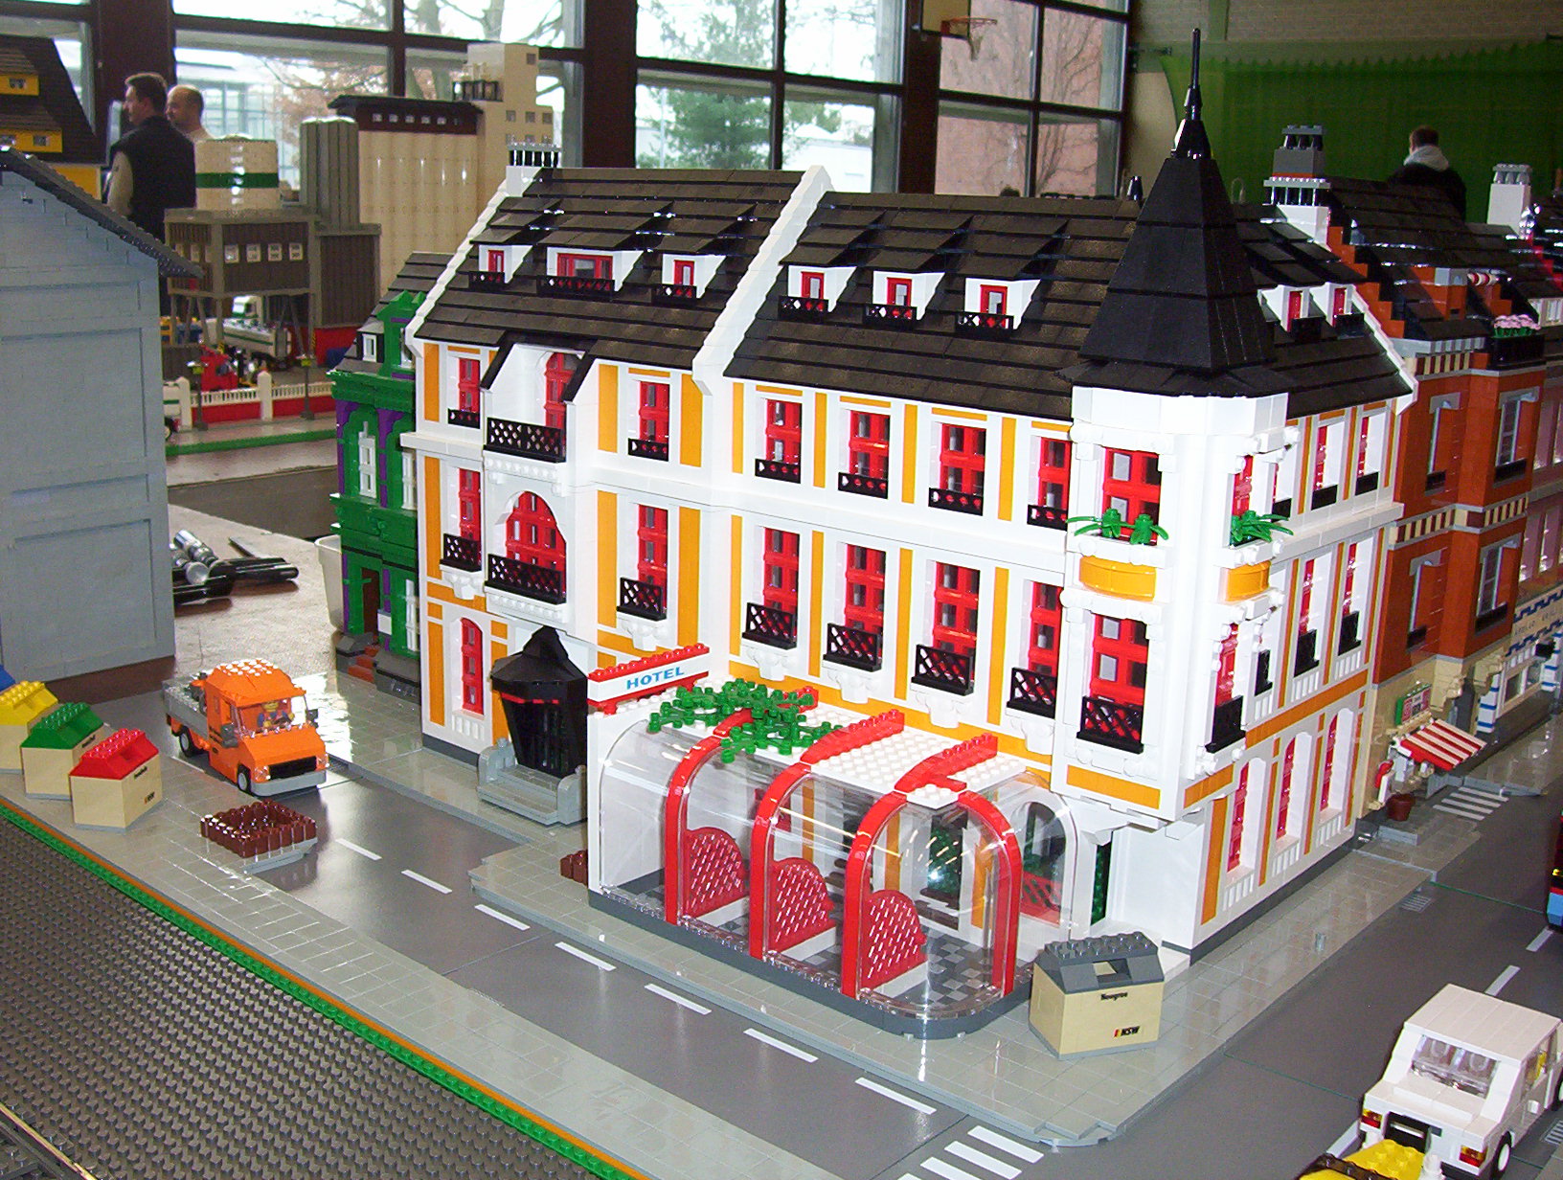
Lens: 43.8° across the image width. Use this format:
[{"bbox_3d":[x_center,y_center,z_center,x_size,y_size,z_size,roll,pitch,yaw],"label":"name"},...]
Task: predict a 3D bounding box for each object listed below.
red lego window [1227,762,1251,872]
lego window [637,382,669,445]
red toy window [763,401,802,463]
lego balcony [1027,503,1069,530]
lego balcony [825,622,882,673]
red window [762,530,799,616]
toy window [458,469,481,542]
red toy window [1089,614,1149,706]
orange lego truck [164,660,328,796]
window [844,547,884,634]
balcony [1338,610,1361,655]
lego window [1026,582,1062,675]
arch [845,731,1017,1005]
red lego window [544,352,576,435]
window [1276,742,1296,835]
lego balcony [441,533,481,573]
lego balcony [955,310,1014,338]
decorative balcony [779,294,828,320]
[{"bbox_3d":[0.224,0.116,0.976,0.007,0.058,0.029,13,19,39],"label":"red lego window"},{"bbox_3d":[-0.063,-0.092,1.058,0.032,0.037,0.008,12,17,39],"label":"lego window"},{"bbox_3d":[0.006,-0.080,0.995,0.029,0.039,0.007,13,19,40],"label":"red toy window"},{"bbox_3d":[0.128,-0.033,0.894,0.032,0.010,0.008,13,18,39],"label":"lego balcony"},{"bbox_3d":[0.036,0.029,0.978,0.032,0.019,0.008,13,18,39],"label":"lego balcony"},{"bbox_3d":[0.005,-0.002,1.021,0.032,0.057,0.008,13,18,39],"label":"red window"},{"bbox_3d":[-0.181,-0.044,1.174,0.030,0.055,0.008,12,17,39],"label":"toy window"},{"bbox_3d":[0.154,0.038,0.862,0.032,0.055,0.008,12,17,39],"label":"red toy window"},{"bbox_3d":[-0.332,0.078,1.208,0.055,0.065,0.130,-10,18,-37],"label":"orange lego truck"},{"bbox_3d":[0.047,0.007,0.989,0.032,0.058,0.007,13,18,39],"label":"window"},{"bbox_3d":[0.303,0.023,1.040,0.008,0.019,0.031,13,19,39],"label":"balcony"},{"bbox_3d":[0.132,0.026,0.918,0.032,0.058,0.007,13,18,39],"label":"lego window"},{"bbox_3d":[0.086,0.131,0.896,0.059,0.102,0.104,13,18,39],"label":"arch"},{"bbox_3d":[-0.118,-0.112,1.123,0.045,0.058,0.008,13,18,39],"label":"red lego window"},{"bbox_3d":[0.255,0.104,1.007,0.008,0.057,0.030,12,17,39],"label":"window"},{"bbox_3d":[-0.190,-0.023,1.152,0.032,0.019,0.008,13,19,40],"label":"lego balcony"},{"bbox_3d":[0.098,-0.125,0.921,0.032,0.010,0.008,13,18,39],"label":"lego balcony"},{"bbox_3d":[0.010,-0.143,0.982,0.032,0.010,0.008,12,17,39],"label":"decorative balcony"}]

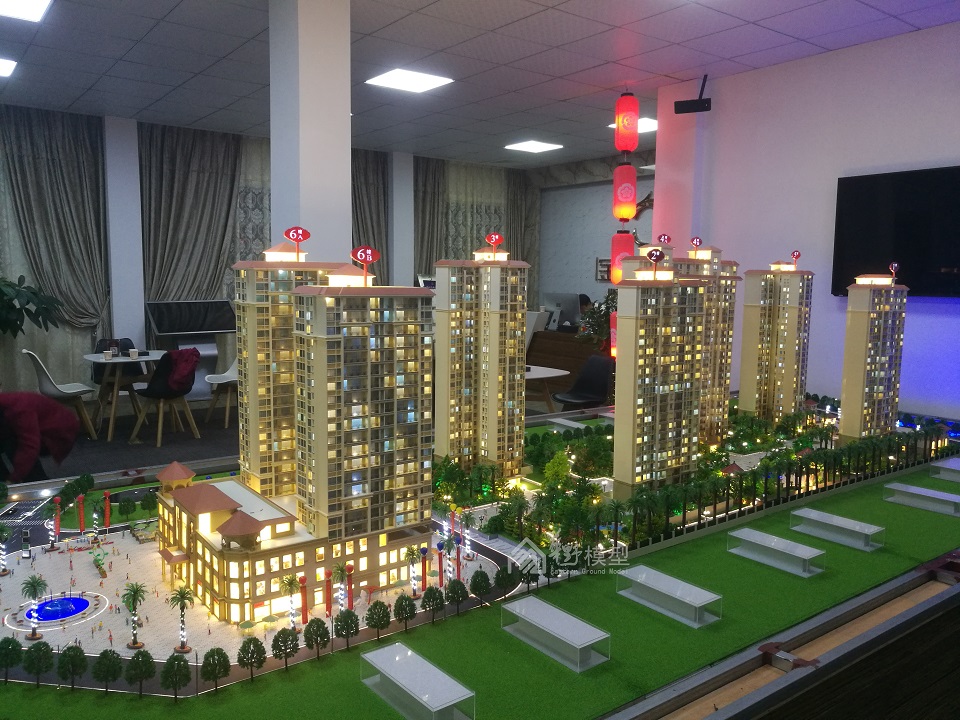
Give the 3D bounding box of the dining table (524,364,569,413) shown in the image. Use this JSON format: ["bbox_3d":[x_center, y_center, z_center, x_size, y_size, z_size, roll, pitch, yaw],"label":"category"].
[{"bbox_3d":[0.301,0.465,6.687,0.800,0.745,0.800,-4,8,-37],"label":"dining table"}]

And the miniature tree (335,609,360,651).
[{"bbox_3d":[-0.331,0.672,1.870,0.062,0.108,0.062,1,7,0],"label":"miniature tree"}]

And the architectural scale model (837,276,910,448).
[{"bbox_3d":[2.134,0.011,4.081,0.450,0.945,0.155,-4,8,-37],"label":"architectural scale model"}]

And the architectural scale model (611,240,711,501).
[{"bbox_3d":[0.764,0.070,3.185,0.430,1.030,0.155,-4,8,-37],"label":"architectural scale model"}]

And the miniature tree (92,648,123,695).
[{"bbox_3d":[-0.830,0.691,1.664,0.063,0.107,0.063,-4,8,-37],"label":"miniature tree"}]

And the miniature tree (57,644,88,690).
[{"bbox_3d":[-0.890,0.674,1.634,0.064,0.101,0.064,-4,8,-37],"label":"miniature tree"}]

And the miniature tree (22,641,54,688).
[{"bbox_3d":[-0.971,0.670,1.644,0.064,0.103,0.064,-4,8,-37],"label":"miniature tree"}]

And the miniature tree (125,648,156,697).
[{"bbox_3d":[-0.736,0.682,1.622,0.060,0.105,0.060,-4,8,-37],"label":"miniature tree"}]

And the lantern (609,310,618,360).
[{"bbox_3d":[1.230,-0.208,6.495,0.197,0.500,0.197,-4,8,-37],"label":"lantern"}]

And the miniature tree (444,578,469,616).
[{"bbox_3d":[-0.060,0.640,2.017,0.064,0.101,0.064,1,7,0],"label":"miniature tree"}]

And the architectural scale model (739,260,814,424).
[{"bbox_3d":[1.826,-0.095,4.585,0.305,1.013,0.320,-4,8,-37],"label":"architectural scale model"}]

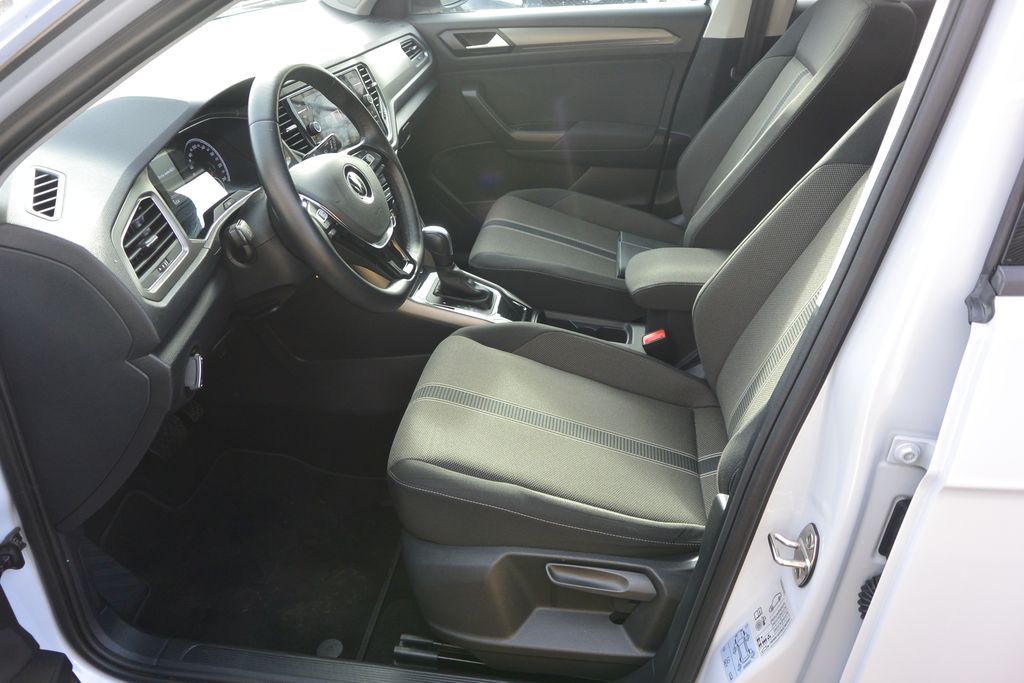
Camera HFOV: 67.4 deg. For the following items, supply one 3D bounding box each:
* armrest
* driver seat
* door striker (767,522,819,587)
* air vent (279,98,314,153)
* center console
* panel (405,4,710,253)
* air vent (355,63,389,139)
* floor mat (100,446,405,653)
[{"bbox_3d":[0.368,-0.111,1.460,0.300,0.087,0.160,4,31,6],"label":"armrest"},{"bbox_3d":[0.253,-0.040,1.092,0.835,0.960,0.530,4,31,6],"label":"driver seat"},{"bbox_3d":[0.260,0.197,0.710,0.042,0.073,0.042,-2,31,-3],"label":"door striker"},{"bbox_3d":[-0.354,-0.335,1.255,0.030,0.112,0.068,-7,26,26],"label":"air vent"},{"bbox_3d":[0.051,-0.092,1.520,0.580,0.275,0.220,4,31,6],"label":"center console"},{"bbox_3d":[0.067,-0.582,2.071,0.845,0.615,0.120,4,31,6],"label":"panel"},{"bbox_3d":[-0.270,-0.481,1.525,0.030,0.130,0.060,-12,27,17],"label":"air vent"},{"bbox_3d":[-0.458,0.350,1.379,0.520,0.070,0.460,4,31,6],"label":"floor mat"}]

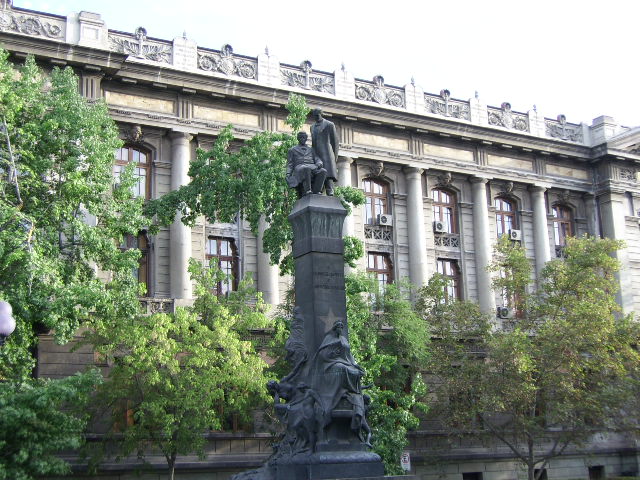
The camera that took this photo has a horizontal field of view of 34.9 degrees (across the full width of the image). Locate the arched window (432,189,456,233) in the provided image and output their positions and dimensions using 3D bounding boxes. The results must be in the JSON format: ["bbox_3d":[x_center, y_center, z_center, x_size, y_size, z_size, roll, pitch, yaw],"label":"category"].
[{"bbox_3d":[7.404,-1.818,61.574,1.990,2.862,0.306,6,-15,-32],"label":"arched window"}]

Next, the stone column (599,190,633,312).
[{"bbox_3d":[18.234,1.097,62.436,1.093,8.091,0.930,6,-14,-31],"label":"stone column"}]

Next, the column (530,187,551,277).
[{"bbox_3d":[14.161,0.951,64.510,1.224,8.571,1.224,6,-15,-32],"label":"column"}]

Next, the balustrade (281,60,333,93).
[{"bbox_3d":[-0.749,-9.117,56.867,3.520,1.786,0.357,6,-15,-32],"label":"balustrade"}]

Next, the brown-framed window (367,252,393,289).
[{"bbox_3d":[3.153,2.230,54.114,1.767,3.162,0.326,6,-14,-31],"label":"brown-framed window"}]

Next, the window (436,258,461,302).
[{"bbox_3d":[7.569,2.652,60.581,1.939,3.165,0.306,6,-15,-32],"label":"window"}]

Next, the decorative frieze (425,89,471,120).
[{"bbox_3d":[7.269,-7.803,58.116,3.301,1.651,0.256,6,-14,-31],"label":"decorative frieze"}]

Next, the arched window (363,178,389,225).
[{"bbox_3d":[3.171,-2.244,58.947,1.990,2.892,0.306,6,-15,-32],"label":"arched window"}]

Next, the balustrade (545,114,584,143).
[{"bbox_3d":[15.077,-6.974,62.879,3.162,1.627,0.256,6,-14,-31],"label":"balustrade"}]

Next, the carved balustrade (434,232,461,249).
[{"bbox_3d":[7.094,0.048,56.985,1.860,0.884,0.209,6,-14,-31],"label":"carved balustrade"}]

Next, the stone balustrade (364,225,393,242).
[{"bbox_3d":[3.325,-0.301,58.383,2.020,0.969,0.255,6,-15,-32],"label":"stone balustrade"}]

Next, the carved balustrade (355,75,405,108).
[{"bbox_3d":[3.296,-8.213,55.689,3.301,1.651,0.256,6,-14,-31],"label":"carved balustrade"}]

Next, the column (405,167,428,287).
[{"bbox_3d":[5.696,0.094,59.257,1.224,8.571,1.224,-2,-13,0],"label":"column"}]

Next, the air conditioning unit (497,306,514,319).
[{"bbox_3d":[10.556,4.205,57.959,0.814,0.591,0.335,6,-14,-31],"label":"air conditioning unit"}]

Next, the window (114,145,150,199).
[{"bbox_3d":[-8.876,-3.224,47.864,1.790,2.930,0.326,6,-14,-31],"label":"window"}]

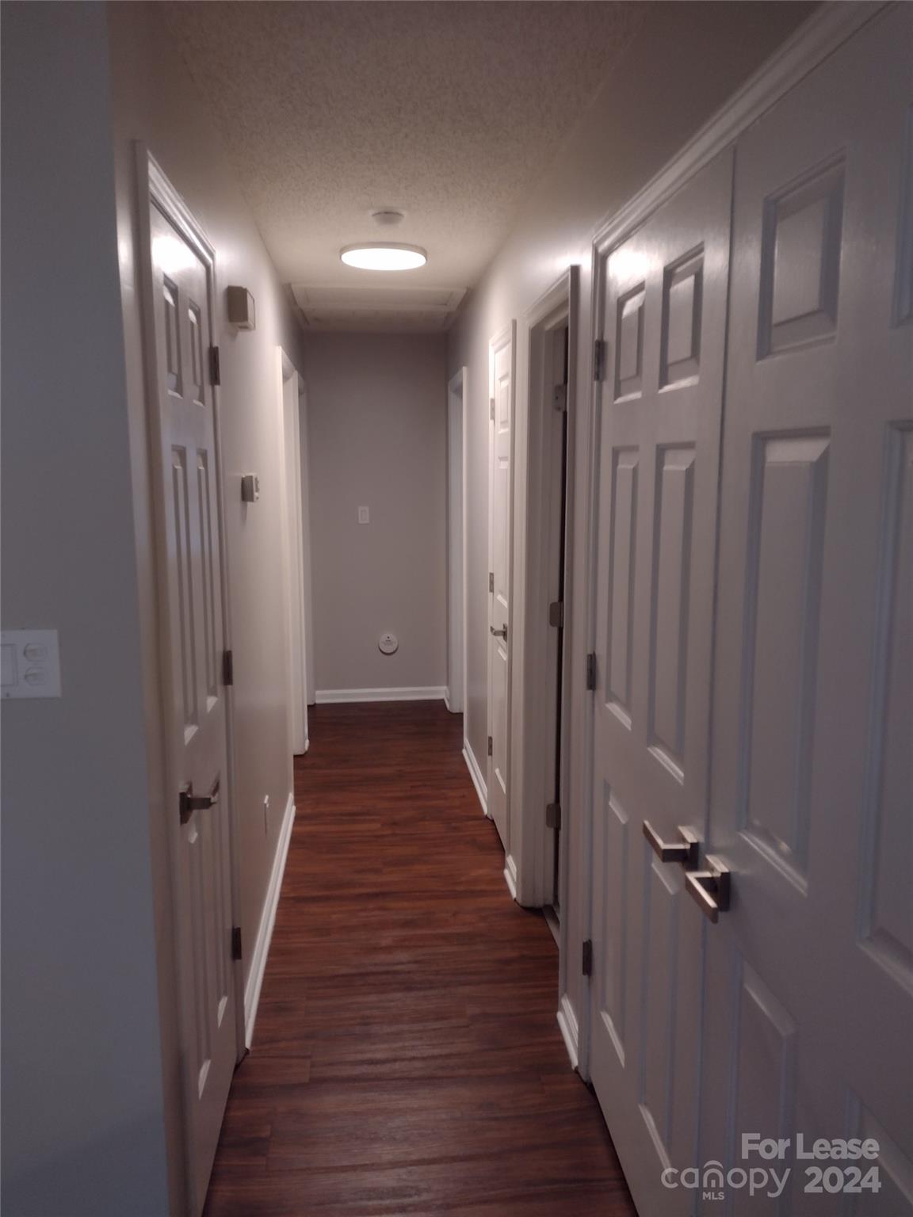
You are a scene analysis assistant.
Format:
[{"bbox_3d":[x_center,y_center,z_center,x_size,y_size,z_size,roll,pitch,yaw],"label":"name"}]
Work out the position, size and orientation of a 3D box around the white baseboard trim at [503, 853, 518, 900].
[{"bbox_3d":[0.212,1.018,3.636,0.019,0.083,0.235,-1,9,-6],"label":"white baseboard trim"}]

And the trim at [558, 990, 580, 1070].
[{"bbox_3d":[0.316,1.167,2.642,0.019,0.083,0.255,-1,9,-6],"label":"trim"}]

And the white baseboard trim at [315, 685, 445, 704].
[{"bbox_3d":[-0.517,0.592,6.475,0.892,0.087,0.022,-1,9,-6],"label":"white baseboard trim"}]

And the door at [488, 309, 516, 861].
[{"bbox_3d":[0.199,-0.029,3.887,0.045,2.072,0.560,-1,9,-6],"label":"door"}]

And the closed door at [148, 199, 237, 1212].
[{"bbox_3d":[-0.580,0.251,2.099,0.042,2.045,0.610,-1,9,-6],"label":"closed door"}]

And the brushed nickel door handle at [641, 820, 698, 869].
[{"bbox_3d":[0.376,0.418,1.678,0.061,0.066,0.137,-1,9,-6],"label":"brushed nickel door handle"}]

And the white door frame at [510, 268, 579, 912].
[{"bbox_3d":[0.325,0.097,2.998,0.127,2.093,0.750,-1,9,-6],"label":"white door frame"}]

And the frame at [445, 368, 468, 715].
[{"bbox_3d":[0.064,-0.296,5.626,0.127,2.090,0.970,-1,9,-6],"label":"frame"}]

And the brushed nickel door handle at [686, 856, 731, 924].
[{"bbox_3d":[0.397,0.439,1.460,0.061,0.066,0.163,-1,9,-6],"label":"brushed nickel door handle"}]

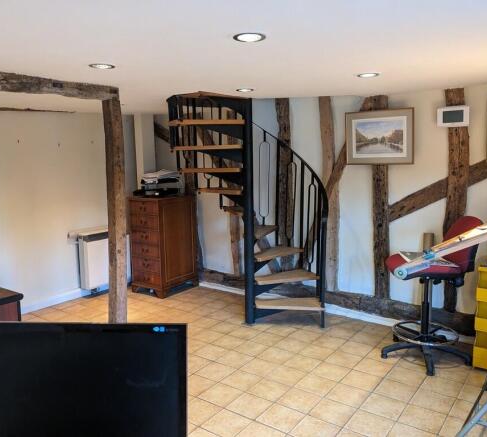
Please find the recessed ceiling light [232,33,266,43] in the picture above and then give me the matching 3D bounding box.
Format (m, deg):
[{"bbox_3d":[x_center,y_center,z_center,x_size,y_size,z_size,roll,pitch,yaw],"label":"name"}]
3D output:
[{"bbox_3d":[0.026,-0.759,1.909,0.140,0.030,0.140,-1,8,0],"label":"recessed ceiling light"}]

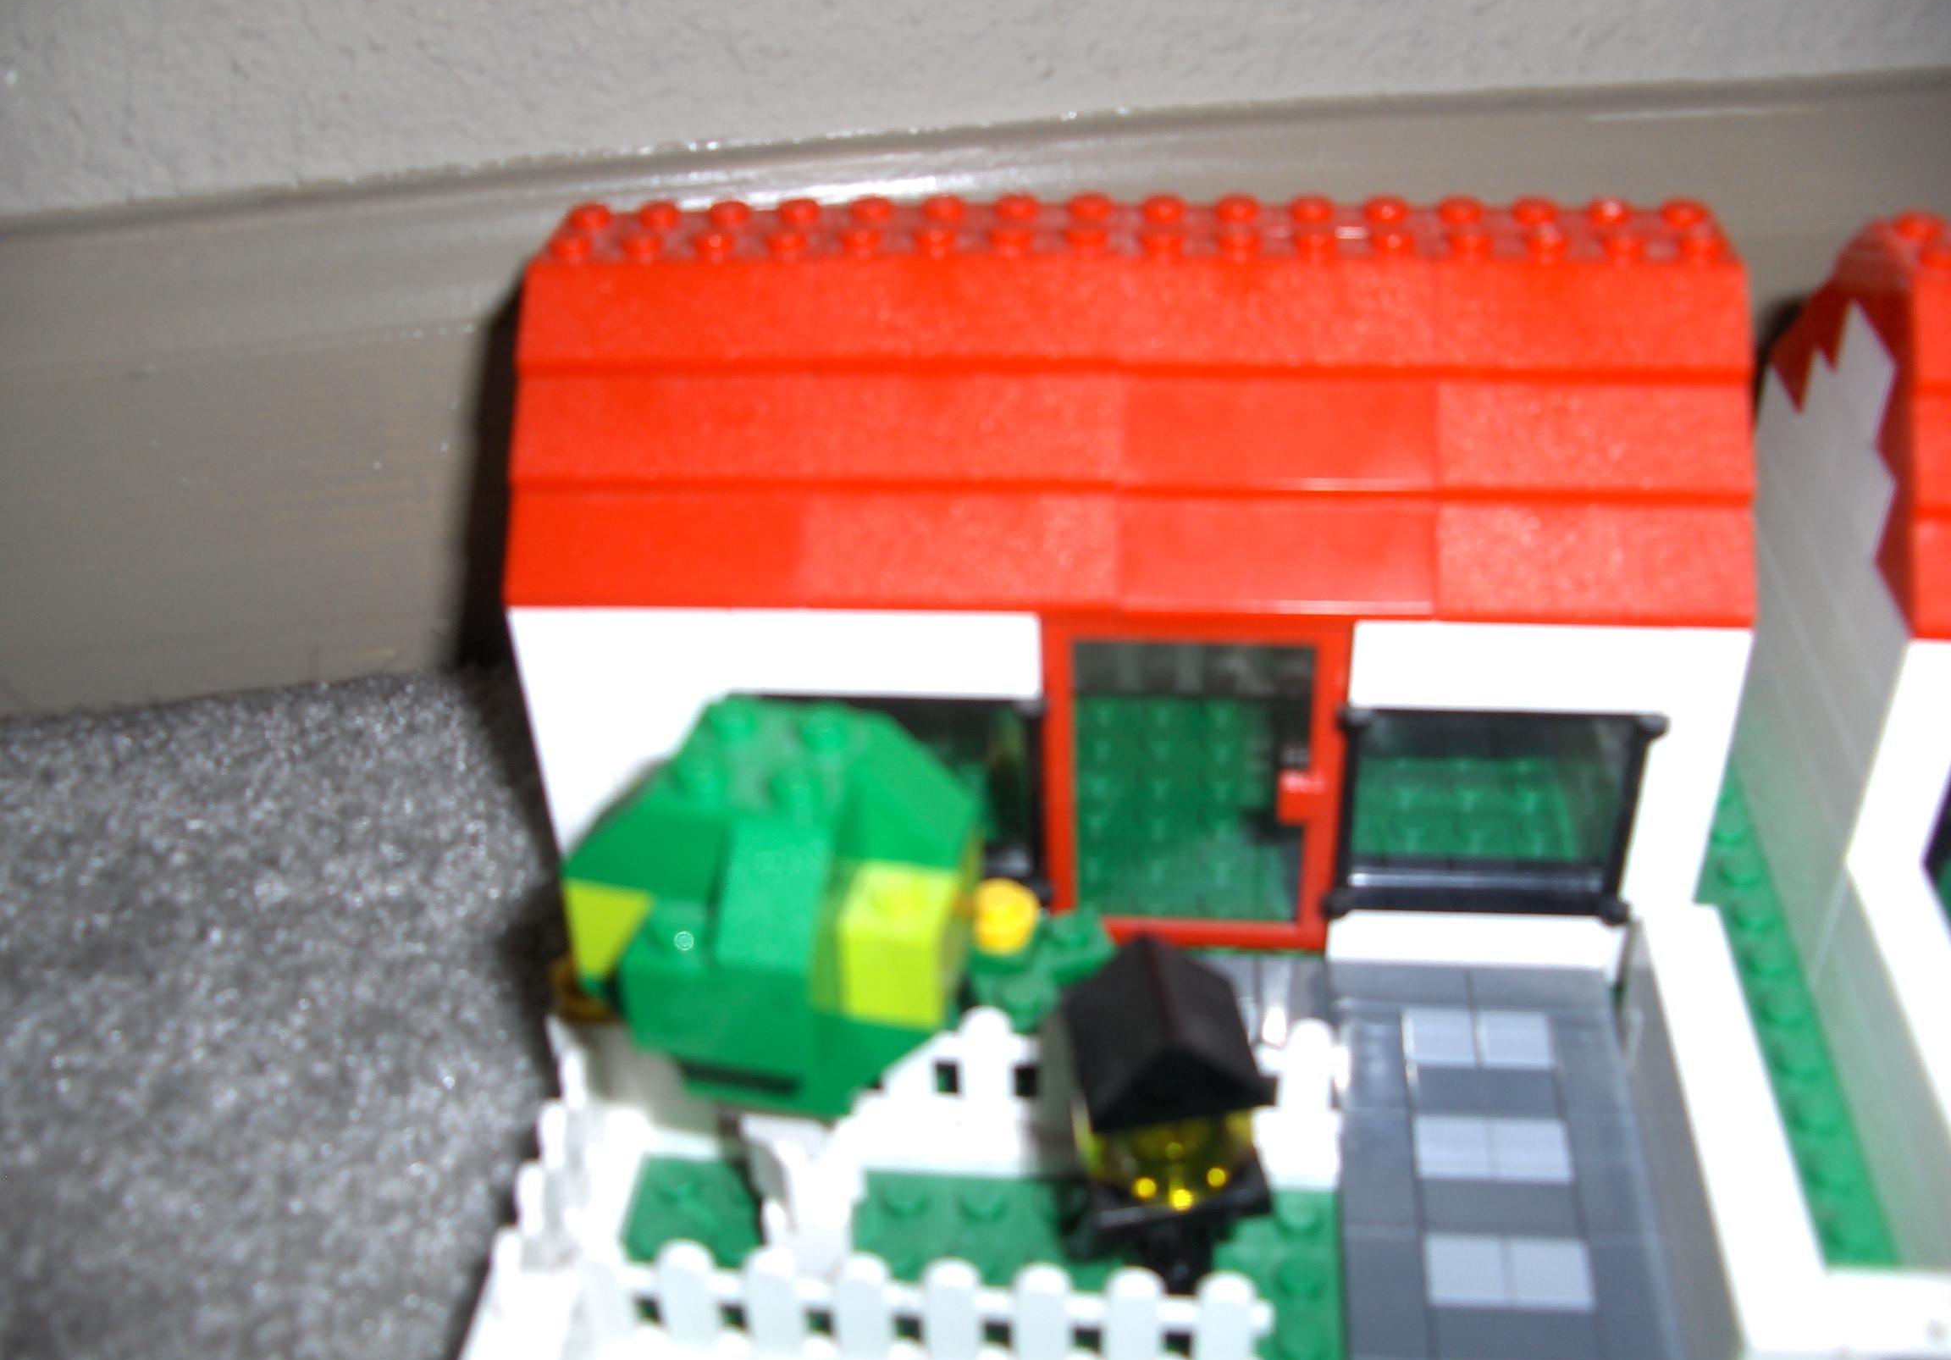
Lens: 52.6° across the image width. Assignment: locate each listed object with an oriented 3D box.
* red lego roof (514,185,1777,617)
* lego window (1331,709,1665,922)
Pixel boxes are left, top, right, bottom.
[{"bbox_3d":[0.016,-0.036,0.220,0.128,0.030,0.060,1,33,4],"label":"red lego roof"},{"bbox_3d":[0.055,0.013,0.216,0.032,0.029,0.009,1,33,4],"label":"lego window"}]

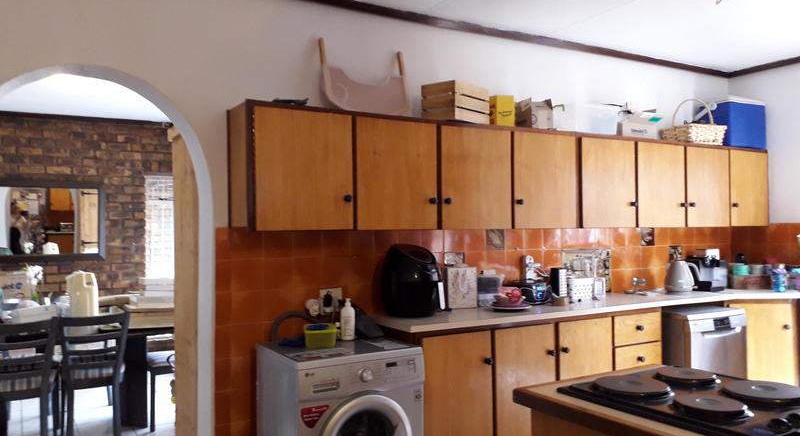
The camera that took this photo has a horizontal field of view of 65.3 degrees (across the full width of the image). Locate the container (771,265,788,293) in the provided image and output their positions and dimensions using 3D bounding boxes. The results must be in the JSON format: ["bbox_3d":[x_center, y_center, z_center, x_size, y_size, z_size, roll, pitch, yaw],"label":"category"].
[{"bbox_3d":[2.521,0.399,4.150,0.105,0.185,0.090,-2,-2,34],"label":"container"}]

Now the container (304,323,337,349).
[{"bbox_3d":[-0.378,0.560,2.950,0.150,0.092,0.165,-1,-1,-10],"label":"container"}]

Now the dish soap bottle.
[{"bbox_3d":[-0.258,0.483,3.003,0.072,0.203,0.070,-1,-1,-5],"label":"dish soap bottle"}]

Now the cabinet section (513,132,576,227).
[{"bbox_3d":[0.778,-0.218,3.756,0.500,0.572,0.290,0,-1,-31],"label":"cabinet section"}]

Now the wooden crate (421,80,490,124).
[{"bbox_3d":[0.318,-0.626,3.518,0.228,0.212,0.312,-2,-2,44],"label":"wooden crate"}]

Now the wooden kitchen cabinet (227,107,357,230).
[{"bbox_3d":[-0.512,-0.220,2.975,0.521,0.577,0.290,0,-1,-31],"label":"wooden kitchen cabinet"}]

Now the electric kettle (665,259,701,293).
[{"bbox_3d":[1.920,0.387,4.240,0.240,0.230,0.180,-1,-1,22],"label":"electric kettle"}]

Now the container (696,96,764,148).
[{"bbox_3d":[2.579,-0.709,4.891,0.450,0.370,0.285,0,-2,-31],"label":"container"}]

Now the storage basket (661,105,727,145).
[{"bbox_3d":[2.137,-0.692,4.580,0.440,0.342,0.250,0,-1,-31],"label":"storage basket"}]

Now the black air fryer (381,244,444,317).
[{"bbox_3d":[0.074,0.328,3.285,0.335,0.364,0.270,-2,-2,29],"label":"black air fryer"}]

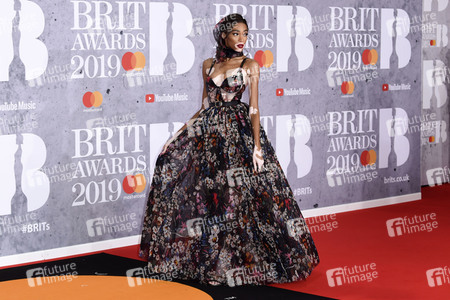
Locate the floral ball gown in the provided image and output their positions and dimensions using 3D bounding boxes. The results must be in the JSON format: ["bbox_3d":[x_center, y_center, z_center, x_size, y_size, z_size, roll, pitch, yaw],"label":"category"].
[{"bbox_3d":[0.025,0.147,6.974,1.200,1.530,1.000,3,7,25],"label":"floral ball gown"}]

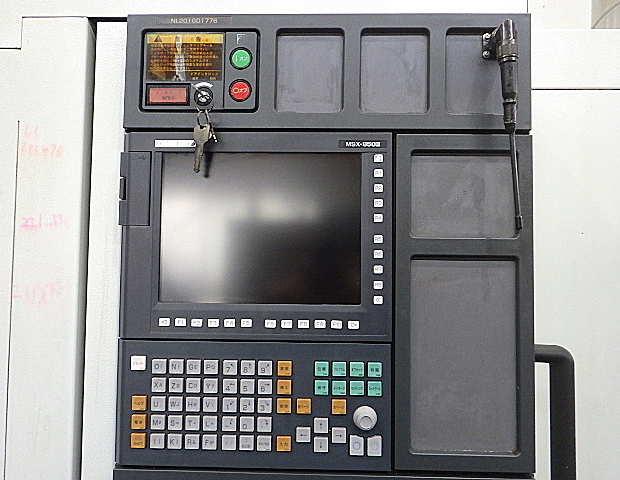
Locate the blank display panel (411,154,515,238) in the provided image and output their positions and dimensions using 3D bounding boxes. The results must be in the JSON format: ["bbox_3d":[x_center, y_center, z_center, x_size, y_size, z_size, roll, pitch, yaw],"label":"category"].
[{"bbox_3d":[0.163,-0.047,0.552,0.109,0.090,0.010,0,-3,1],"label":"blank display panel"}]

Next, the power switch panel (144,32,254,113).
[{"bbox_3d":[-0.120,-0.184,0.559,0.125,0.088,0.020,0,-3,1],"label":"power switch panel"}]

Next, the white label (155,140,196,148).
[{"bbox_3d":[-0.144,-0.103,0.558,0.046,0.009,0.002,0,-3,1],"label":"white label"}]

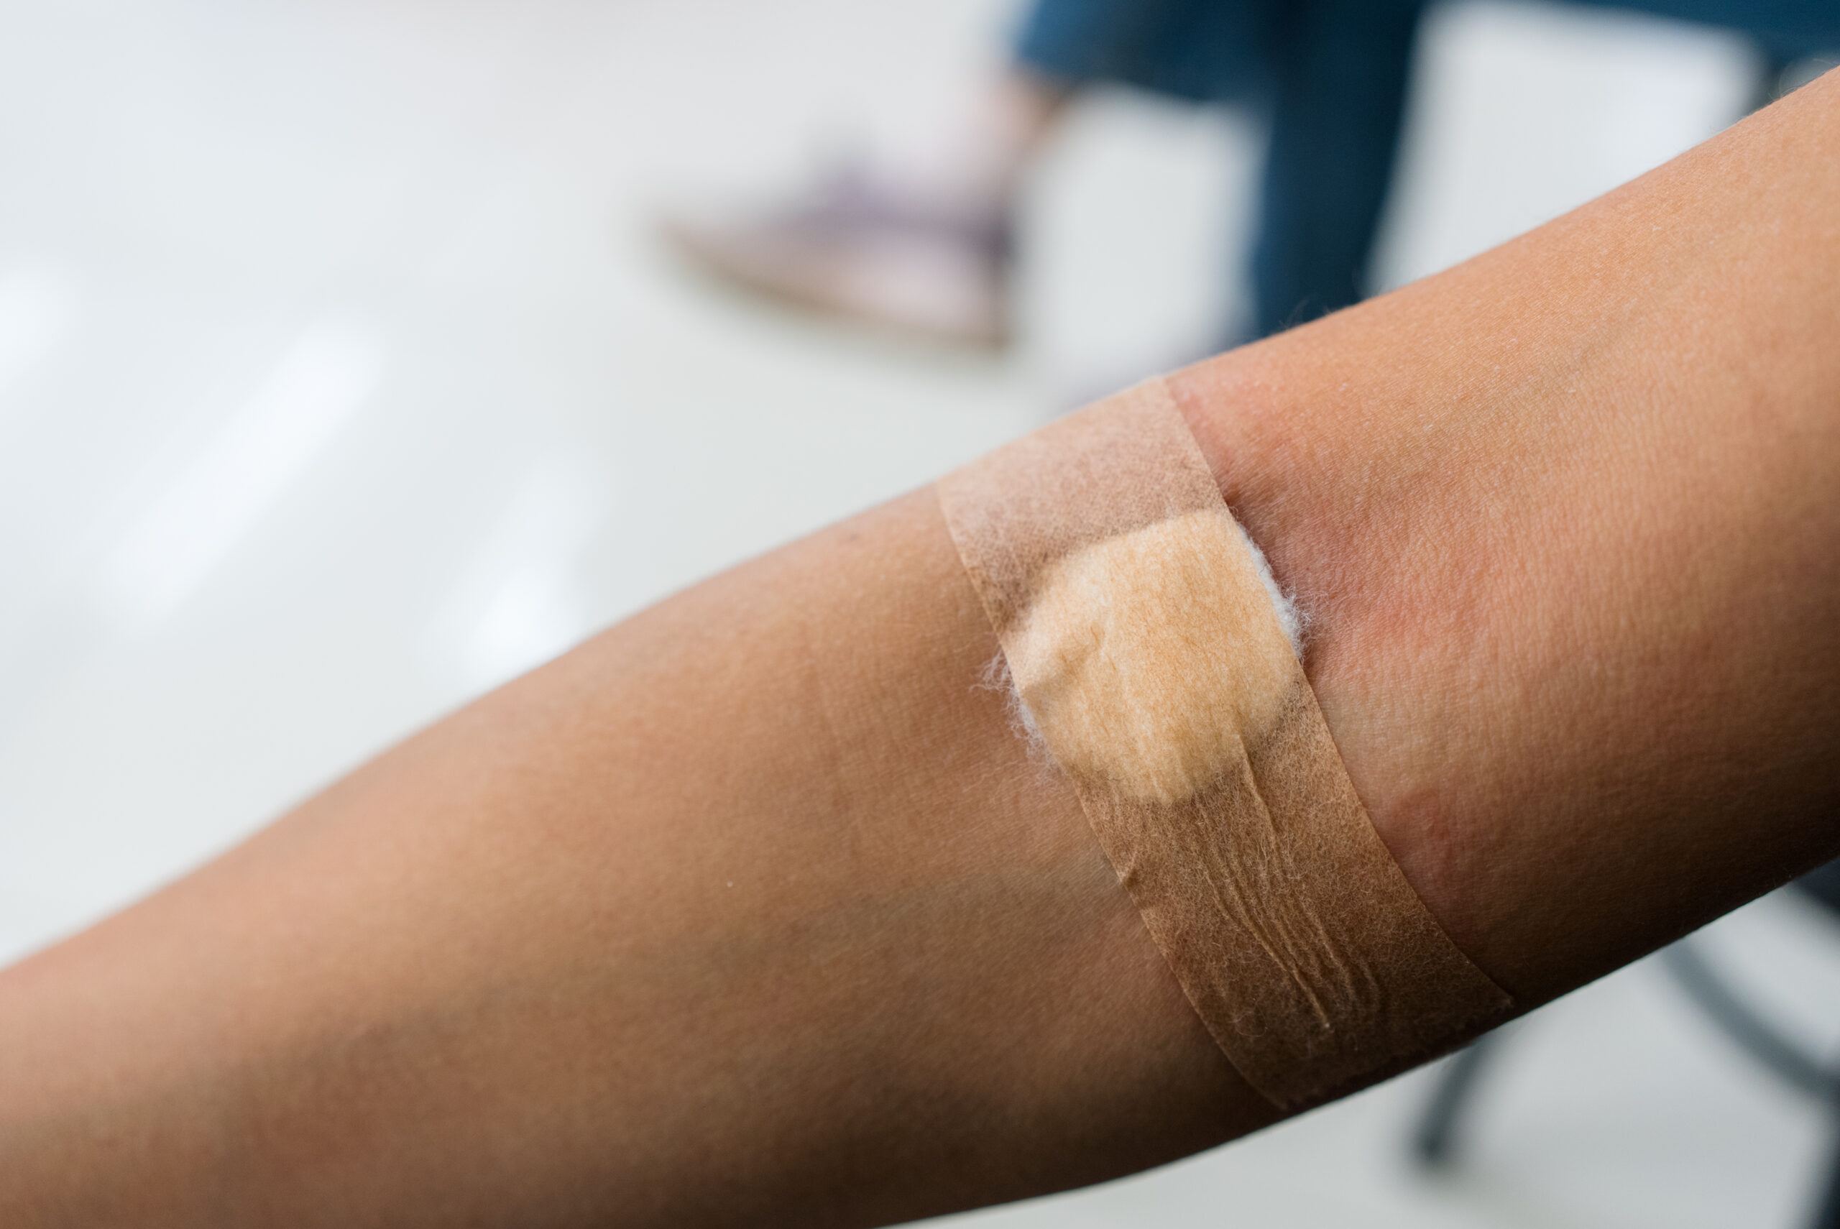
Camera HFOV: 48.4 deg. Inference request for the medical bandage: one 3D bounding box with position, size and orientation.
[{"bbox_3d":[0.031,0.012,0.216,0.029,0.080,0.031,-29,-8,7],"label":"medical bandage"}]

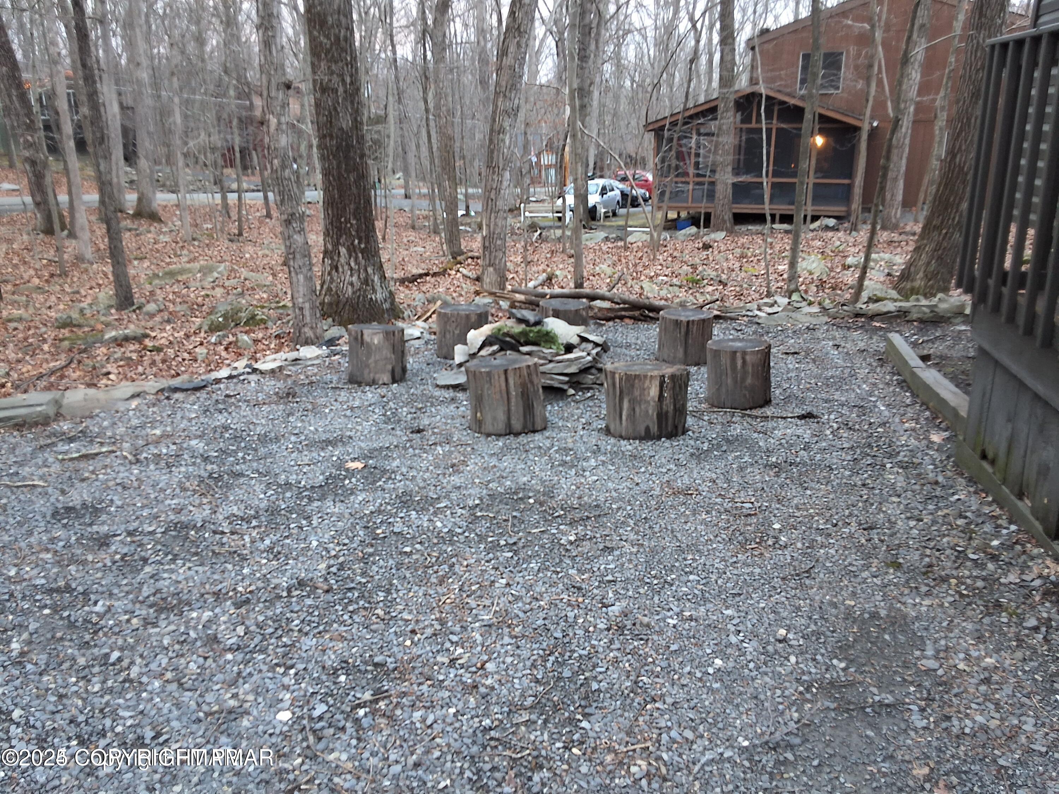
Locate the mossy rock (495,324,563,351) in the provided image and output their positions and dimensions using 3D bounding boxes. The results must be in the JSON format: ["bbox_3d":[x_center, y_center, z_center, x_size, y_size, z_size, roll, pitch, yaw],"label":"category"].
[{"bbox_3d":[-0.005,-0.386,5.594,0.430,0.140,0.280,0,15,0],"label":"mossy rock"}]

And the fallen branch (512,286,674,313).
[{"bbox_3d":[0.609,-1.012,8.700,1.998,0.160,0.160,12,20,37],"label":"fallen branch"}]

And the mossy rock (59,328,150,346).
[{"bbox_3d":[-3.495,-0.523,7.116,0.660,0.110,0.240,-5,16,-20],"label":"mossy rock"}]

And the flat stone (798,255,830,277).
[{"bbox_3d":[3.332,-1.519,10.012,0.370,0.210,0.300,5,16,18],"label":"flat stone"}]

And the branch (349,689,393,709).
[{"bbox_3d":[-0.465,0.891,2.531,0.130,0.015,0.025,-9,18,-31],"label":"branch"}]

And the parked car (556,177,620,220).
[{"bbox_3d":[2.316,-7.670,33.300,1.720,1.480,4.400,5,17,17],"label":"parked car"}]

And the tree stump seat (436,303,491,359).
[{"bbox_3d":[-0.543,-0.553,7.221,0.430,0.380,0.430,1,15,0],"label":"tree stump seat"}]

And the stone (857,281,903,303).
[{"bbox_3d":[3.310,-0.995,8.047,0.420,0.170,0.320,6,16,22],"label":"stone"}]

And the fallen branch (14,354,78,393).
[{"bbox_3d":[-3.330,-0.174,5.936,0.120,0.060,1.100,-2,15,-9],"label":"fallen branch"}]

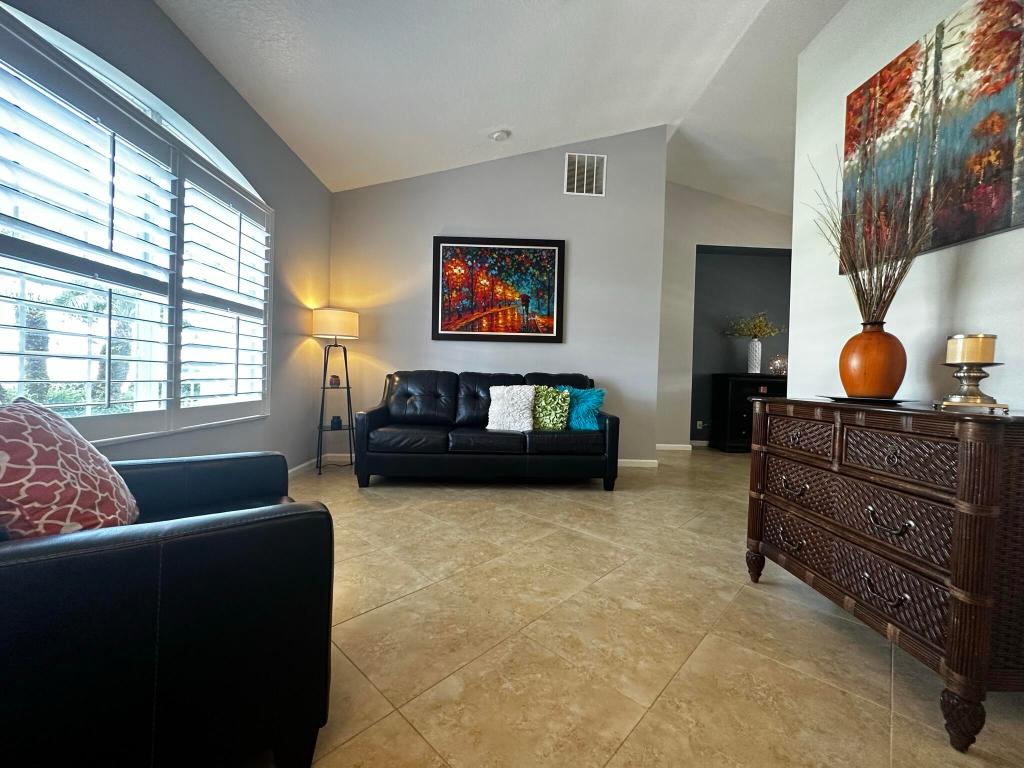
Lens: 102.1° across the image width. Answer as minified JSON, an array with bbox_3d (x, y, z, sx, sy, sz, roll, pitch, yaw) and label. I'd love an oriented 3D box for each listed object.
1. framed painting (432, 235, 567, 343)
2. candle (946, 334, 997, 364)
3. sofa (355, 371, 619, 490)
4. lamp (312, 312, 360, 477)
[{"bbox_3d":[-0.139,-1.011,4.457,1.420,1.112,0.040,1,1,-2],"label":"framed painting"},{"bbox_3d":[1.330,-0.097,1.200,0.094,0.078,0.094,1,1,-2],"label":"candle"},{"bbox_3d":[-0.206,0.388,3.933,2.190,0.975,0.960,1,1,-2],"label":"sofa"},{"bbox_3d":[-1.710,0.073,4.000,0.410,1.530,0.410,1,1,-2],"label":"lamp"}]

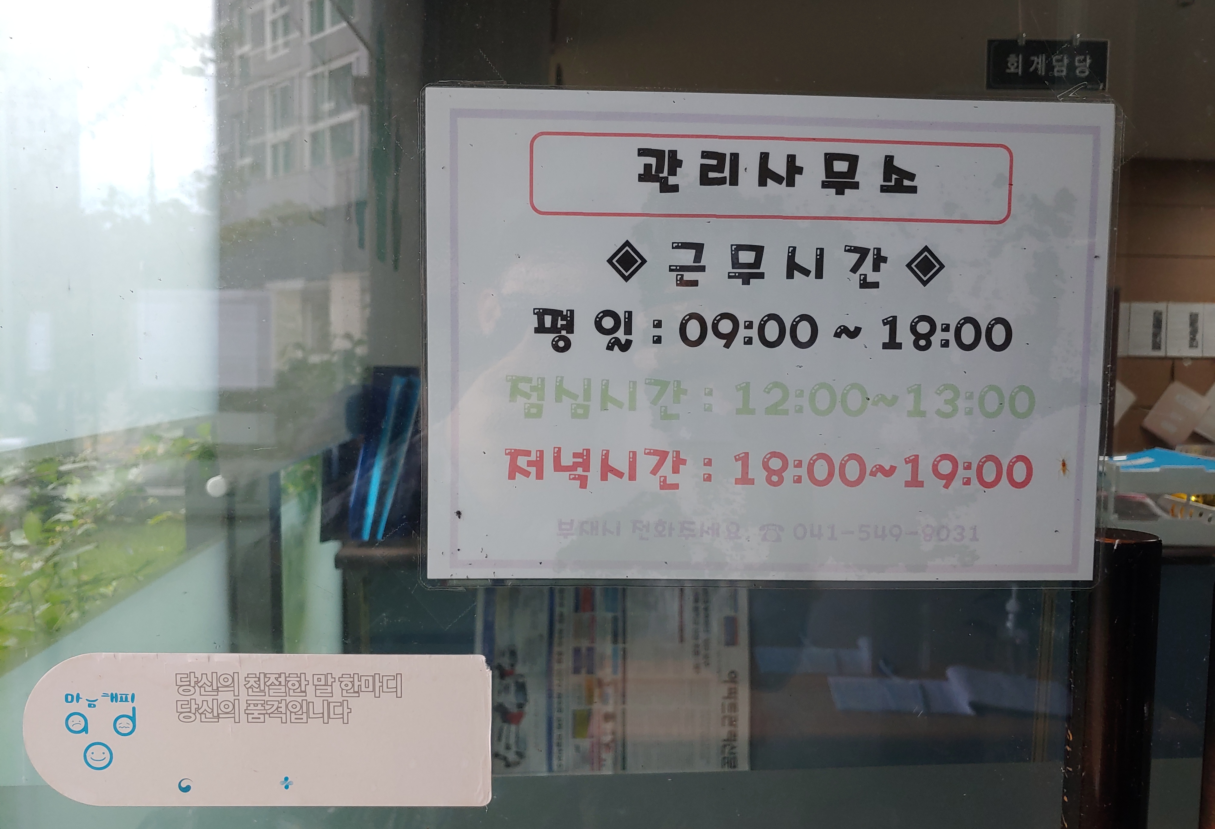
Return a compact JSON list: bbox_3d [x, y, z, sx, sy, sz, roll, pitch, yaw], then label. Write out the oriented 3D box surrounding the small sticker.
[{"bbox_3d":[-0.152,0.139,0.384,0.202,0.069,0.004,1,3,-2],"label":"small sticker"}]

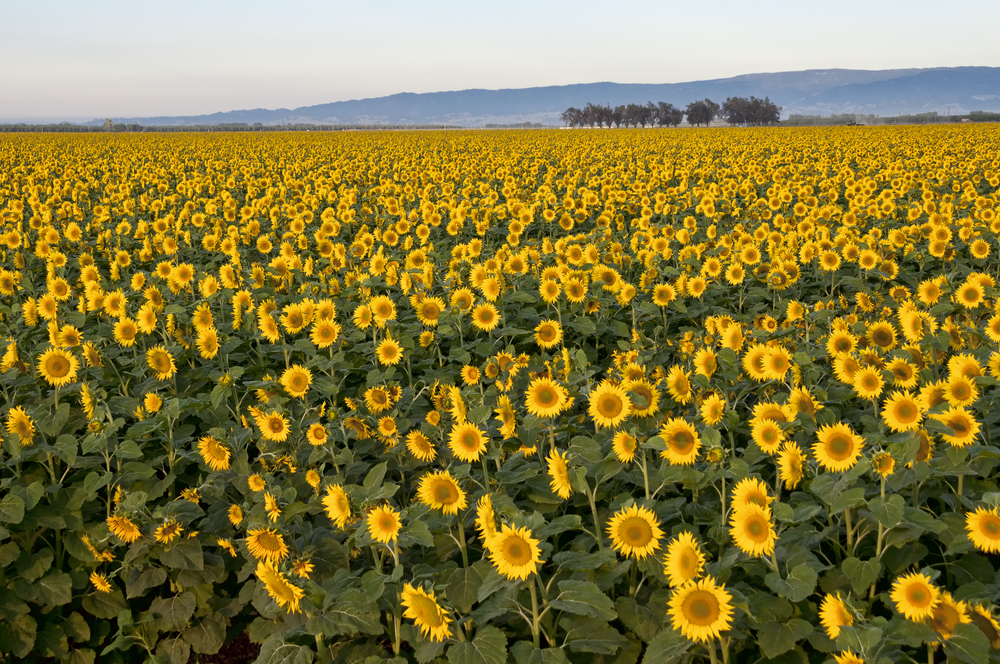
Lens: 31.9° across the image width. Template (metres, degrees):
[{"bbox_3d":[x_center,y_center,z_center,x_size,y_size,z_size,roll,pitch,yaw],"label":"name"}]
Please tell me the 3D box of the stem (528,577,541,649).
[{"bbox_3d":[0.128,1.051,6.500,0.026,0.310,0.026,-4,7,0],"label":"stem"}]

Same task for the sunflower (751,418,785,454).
[{"bbox_3d":[1.332,0.520,8.700,0.185,0.185,0.060,4,-2,31],"label":"sunflower"}]

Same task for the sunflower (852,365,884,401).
[{"bbox_3d":[2.277,0.312,10.800,0.205,0.215,0.070,3,1,22],"label":"sunflower"}]

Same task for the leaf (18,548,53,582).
[{"bbox_3d":[-2.286,1.149,8.600,0.180,0.190,0.060,-1,-33,-8],"label":"leaf"}]

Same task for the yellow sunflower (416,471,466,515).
[{"bbox_3d":[-0.254,0.698,7.600,0.220,0.220,0.075,3,23,22],"label":"yellow sunflower"}]

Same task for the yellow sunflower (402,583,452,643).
[{"bbox_3d":[-0.252,0.984,6.150,0.190,0.210,0.080,6,33,43],"label":"yellow sunflower"}]

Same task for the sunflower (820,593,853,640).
[{"bbox_3d":[1.207,1.017,6.250,0.070,0.180,0.170,-11,12,-40],"label":"sunflower"}]

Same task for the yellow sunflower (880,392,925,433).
[{"bbox_3d":[2.073,0.409,9.000,0.217,0.221,0.080,2,3,21],"label":"yellow sunflower"}]

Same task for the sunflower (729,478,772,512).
[{"bbox_3d":[1.022,0.684,7.100,0.183,0.187,0.067,4,0,36],"label":"sunflower"}]

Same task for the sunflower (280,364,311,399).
[{"bbox_3d":[-1.258,0.306,10.800,0.205,0.210,0.060,0,2,5],"label":"sunflower"}]

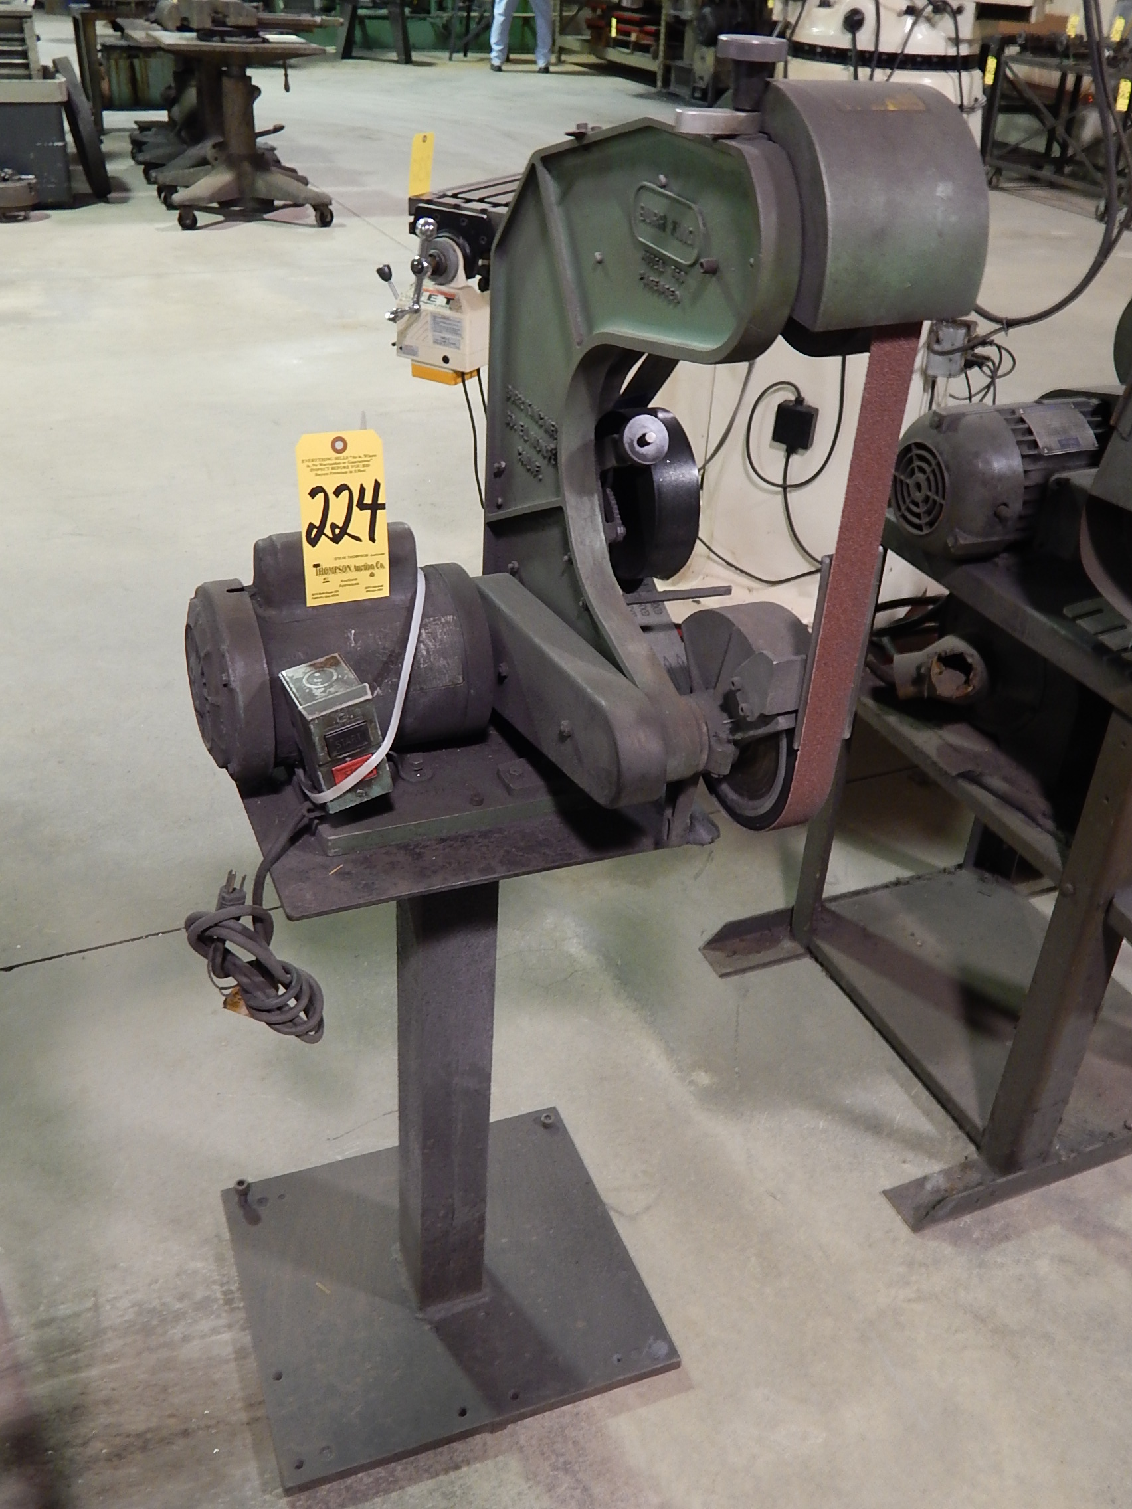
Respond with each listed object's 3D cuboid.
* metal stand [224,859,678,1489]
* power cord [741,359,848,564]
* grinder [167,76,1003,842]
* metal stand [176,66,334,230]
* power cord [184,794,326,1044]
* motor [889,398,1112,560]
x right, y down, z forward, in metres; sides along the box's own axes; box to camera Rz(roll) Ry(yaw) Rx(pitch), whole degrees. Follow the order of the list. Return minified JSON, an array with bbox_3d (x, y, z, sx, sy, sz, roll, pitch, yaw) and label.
[{"bbox_3d":[-0.135,0.333,1.488,0.465,0.754,0.414,-9,33,-20],"label":"metal stand"},{"bbox_3d":[0.498,-0.645,2.950,0.250,0.460,0.060,21,35,26],"label":"power cord"},{"bbox_3d":[-0.054,-0.217,1.062,0.453,0.630,0.510,-9,33,-20],"label":"grinder"},{"bbox_3d":[-1.754,-3.310,7.310,0.800,0.770,0.720,-9,33,-20],"label":"metal stand"},{"bbox_3d":[-0.272,0.170,1.191,0.120,0.215,0.100,-9,33,-20],"label":"power cord"},{"bbox_3d":[0.602,-0.366,1.809,0.325,0.215,0.220,-11,34,-23],"label":"motor"}]

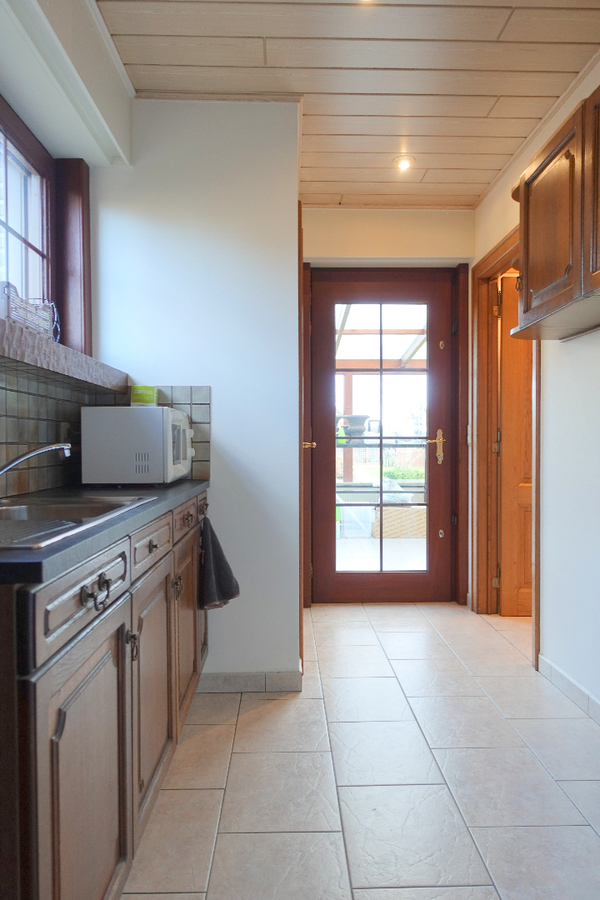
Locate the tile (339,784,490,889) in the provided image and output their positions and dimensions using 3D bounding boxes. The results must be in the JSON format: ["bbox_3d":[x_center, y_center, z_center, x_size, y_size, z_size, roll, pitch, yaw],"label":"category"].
[{"bbox_3d":[0.283,1.021,1.604,0.331,0.010,0.411,0,1,-1],"label":"tile"}]

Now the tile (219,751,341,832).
[{"bbox_3d":[-0.056,1.020,1.803,0.331,0.010,0.411,0,1,-1],"label":"tile"}]

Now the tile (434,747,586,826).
[{"bbox_3d":[0.613,1.017,1.824,0.331,0.010,0.411,0,1,-1],"label":"tile"}]

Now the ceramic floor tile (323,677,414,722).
[{"bbox_3d":[0.260,0.992,2.388,0.326,0.011,0.402,0,1,-1],"label":"ceramic floor tile"}]

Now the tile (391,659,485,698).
[{"bbox_3d":[0.583,0.989,2.606,0.326,0.011,0.402,0,1,-1],"label":"tile"}]

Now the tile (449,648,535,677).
[{"bbox_3d":[0.925,1.004,2.868,0.331,0.010,0.411,0,1,-1],"label":"tile"}]

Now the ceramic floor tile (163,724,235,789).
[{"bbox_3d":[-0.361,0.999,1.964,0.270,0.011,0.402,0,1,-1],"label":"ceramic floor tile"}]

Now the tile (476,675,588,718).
[{"bbox_3d":[0.909,0.992,2.417,0.308,0.011,0.402,0,1,-1],"label":"tile"}]

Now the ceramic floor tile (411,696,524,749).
[{"bbox_3d":[0.604,1.012,2.238,0.331,0.010,0.411,0,1,-1],"label":"ceramic floor tile"}]

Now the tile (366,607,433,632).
[{"bbox_3d":[0.564,0.976,3.415,0.326,0.011,0.402,0,1,-1],"label":"tile"}]

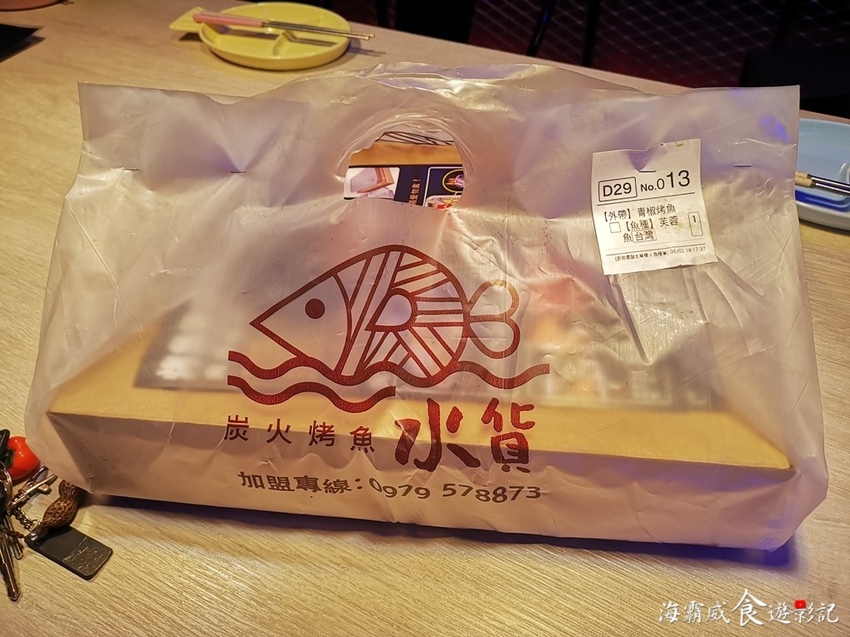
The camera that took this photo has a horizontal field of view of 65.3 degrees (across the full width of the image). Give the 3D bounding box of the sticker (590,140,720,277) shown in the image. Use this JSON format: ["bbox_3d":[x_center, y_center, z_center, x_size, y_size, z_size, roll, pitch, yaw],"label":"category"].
[{"bbox_3d":[0.122,-0.059,0.353,0.058,0.006,0.068,-6,83,10],"label":"sticker"}]

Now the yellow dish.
[{"bbox_3d":[-0.204,-0.359,0.840,0.228,0.021,0.186,14,45,13],"label":"yellow dish"}]

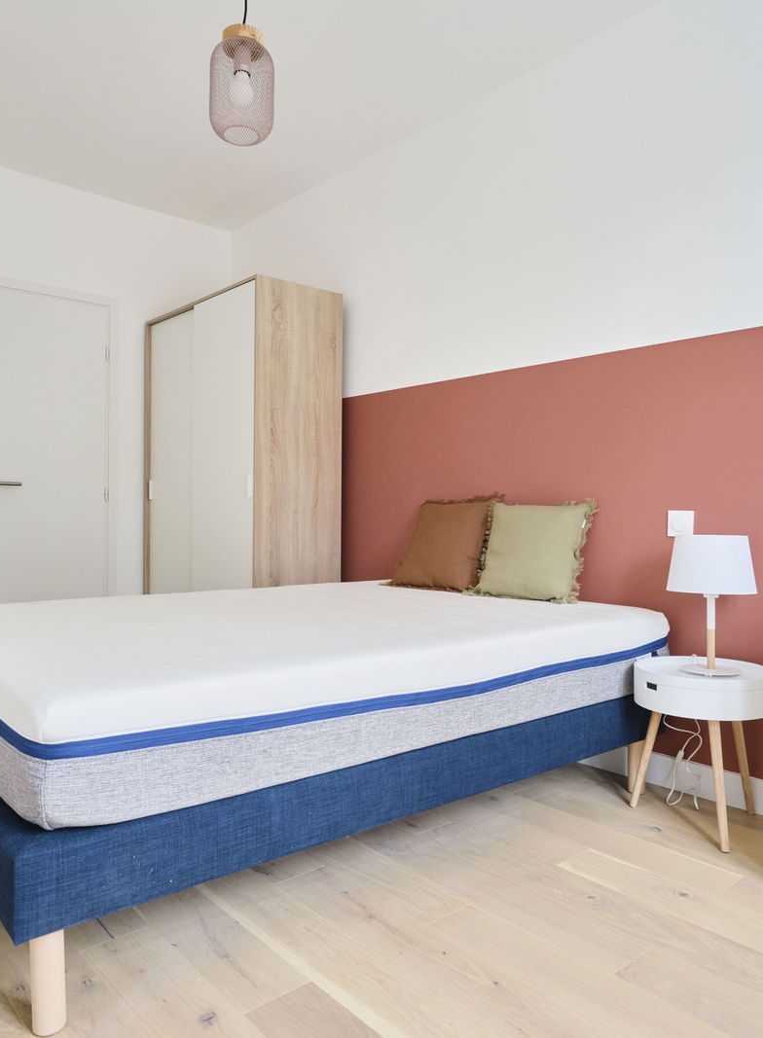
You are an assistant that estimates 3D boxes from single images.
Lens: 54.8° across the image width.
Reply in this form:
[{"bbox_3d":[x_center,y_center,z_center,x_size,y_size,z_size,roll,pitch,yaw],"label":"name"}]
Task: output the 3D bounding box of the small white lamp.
[{"bbox_3d":[0.998,0.254,2.227,0.253,0.406,0.253,0,0,-42],"label":"small white lamp"}]

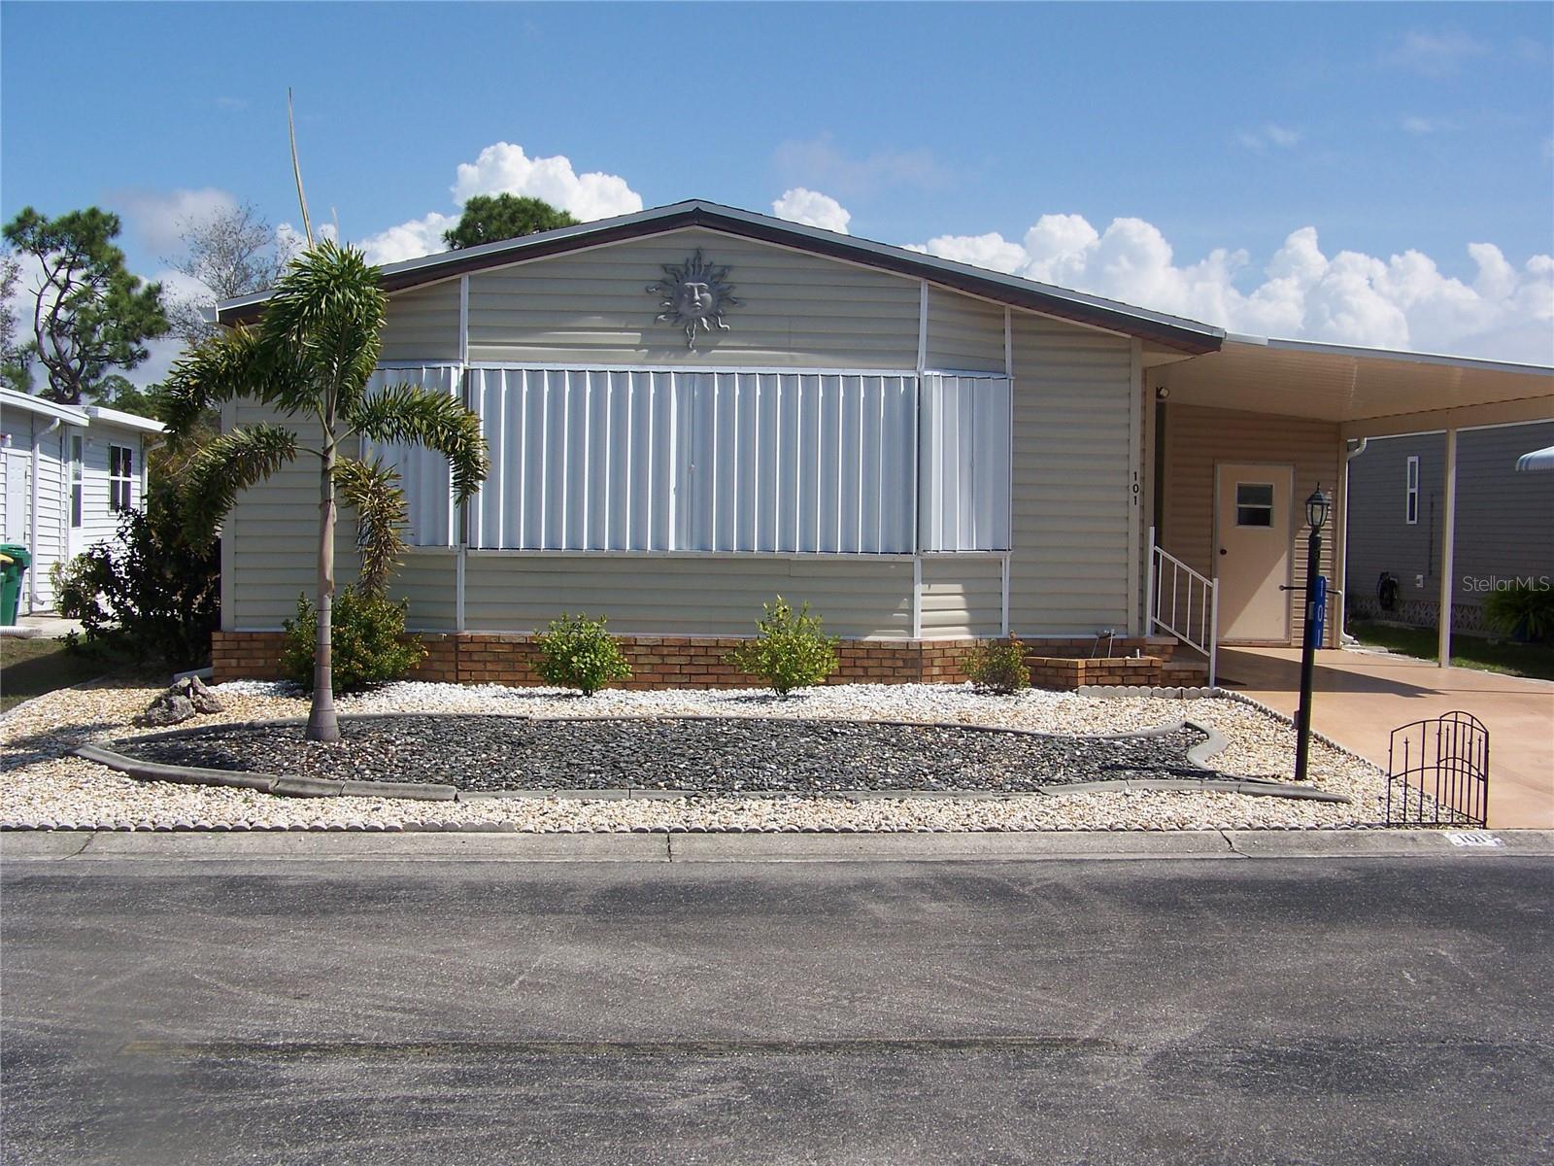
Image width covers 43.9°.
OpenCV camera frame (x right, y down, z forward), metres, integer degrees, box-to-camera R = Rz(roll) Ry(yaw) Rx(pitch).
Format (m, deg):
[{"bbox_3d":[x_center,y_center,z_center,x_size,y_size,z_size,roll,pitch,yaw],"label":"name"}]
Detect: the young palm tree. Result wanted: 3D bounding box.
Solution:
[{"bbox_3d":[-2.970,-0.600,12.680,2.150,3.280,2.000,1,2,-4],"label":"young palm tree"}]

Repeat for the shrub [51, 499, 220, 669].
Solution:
[{"bbox_3d":[-5.740,0.010,17.300,1.600,1.500,1.500,1,2,-4],"label":"shrub"}]

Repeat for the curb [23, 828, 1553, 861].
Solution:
[{"bbox_3d":[0.120,1.325,9.720,8.000,0.120,0.500,1,2,-4],"label":"curb"}]

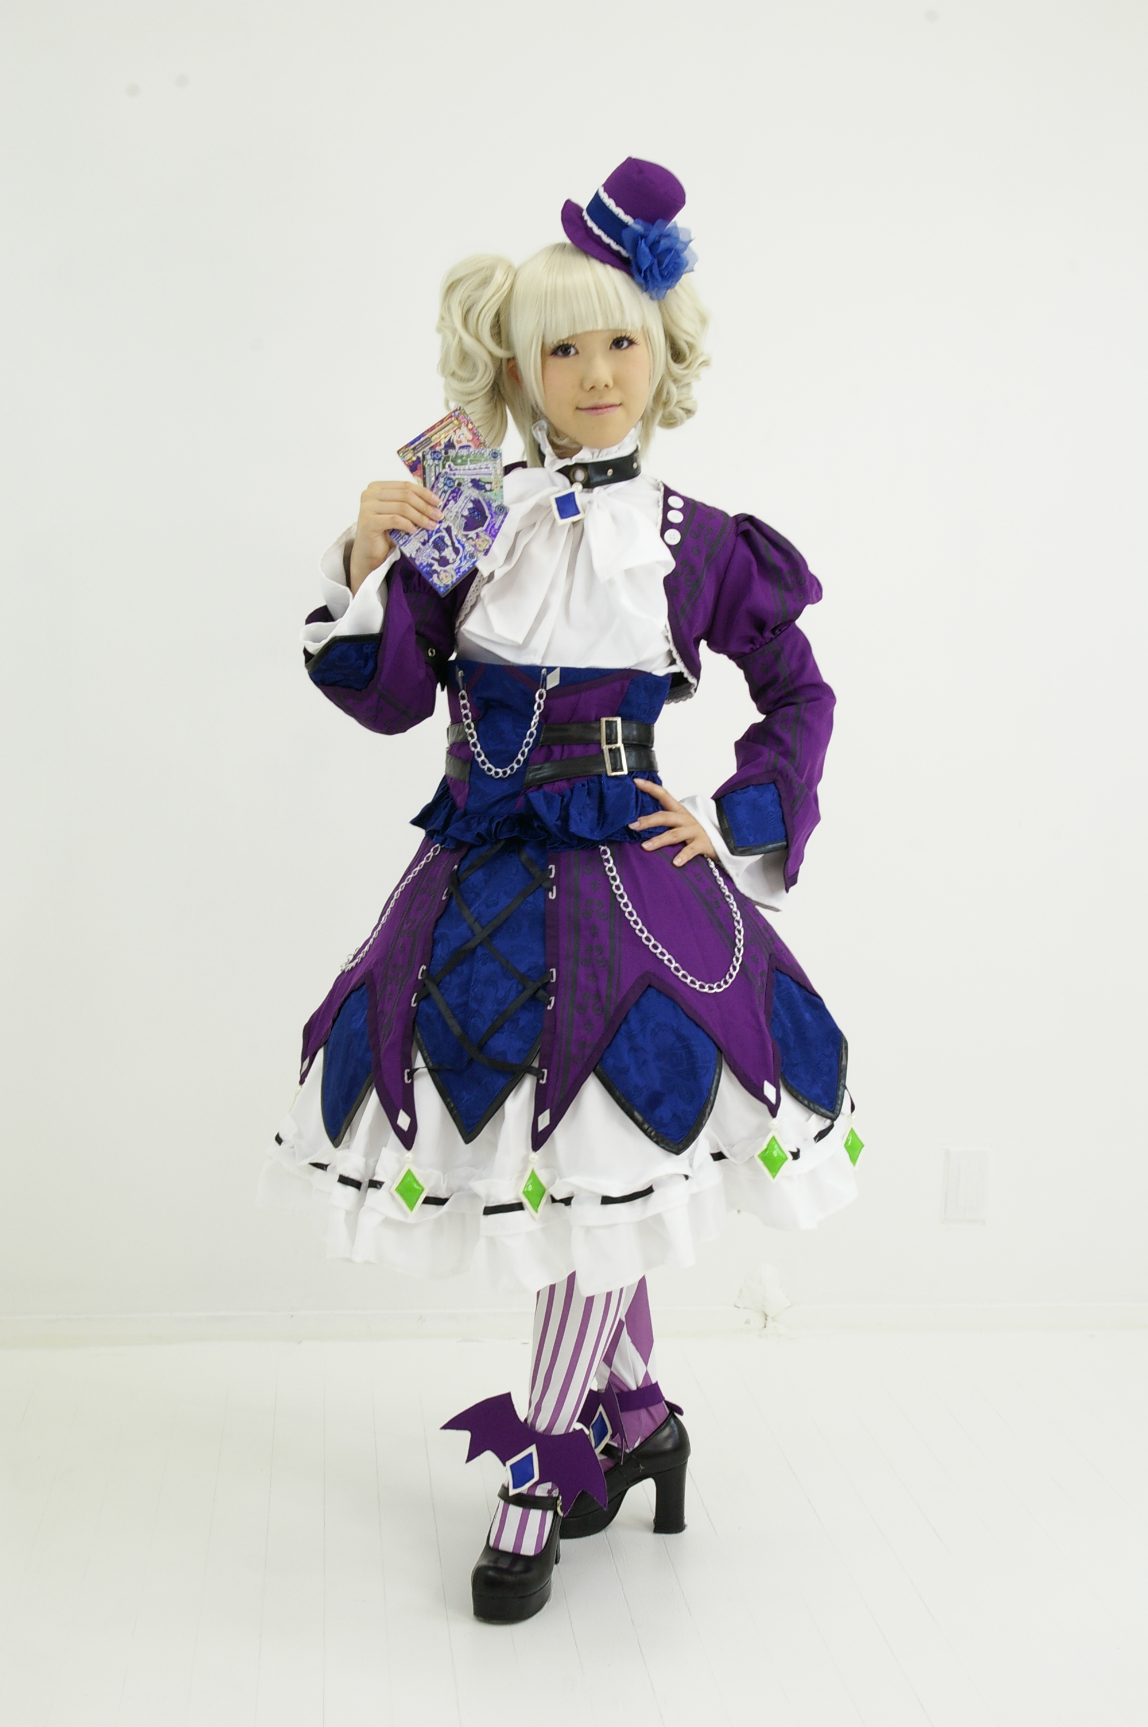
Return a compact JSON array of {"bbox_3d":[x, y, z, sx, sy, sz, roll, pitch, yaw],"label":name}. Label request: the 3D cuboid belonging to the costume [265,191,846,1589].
[{"bbox_3d":[-0.014,0.023,2.523,0.700,1.650,0.640,4,7,20],"label":"costume"}]

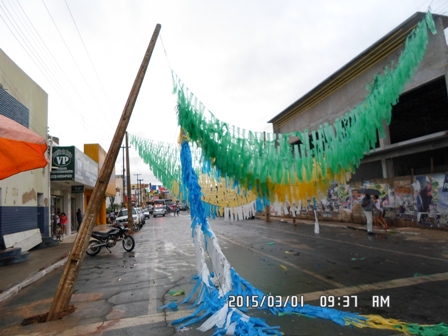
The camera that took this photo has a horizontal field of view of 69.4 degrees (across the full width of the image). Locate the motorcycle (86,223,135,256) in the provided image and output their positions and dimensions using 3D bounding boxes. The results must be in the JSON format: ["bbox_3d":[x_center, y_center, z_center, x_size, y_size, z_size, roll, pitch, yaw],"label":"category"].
[{"bbox_3d":[-4.373,2.749,12.534,2.000,1.140,0.760,-1,-6,-22],"label":"motorcycle"}]

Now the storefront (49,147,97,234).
[{"bbox_3d":[-12.007,2.038,25.489,2.500,5.850,9.000,-2,-6,-12],"label":"storefront"}]

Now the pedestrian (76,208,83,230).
[{"bbox_3d":[-10.782,3.908,24.105,0.500,1.690,0.380,2,-9,-45],"label":"pedestrian"}]

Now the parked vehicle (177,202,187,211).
[{"bbox_3d":[-10.225,9.828,79.018,1.850,1.750,4.400,-2,-6,-12],"label":"parked vehicle"}]

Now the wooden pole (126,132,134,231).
[{"bbox_3d":[-6.570,0.978,22.457,0.280,7.020,0.280,-3,-6,-13],"label":"wooden pole"}]

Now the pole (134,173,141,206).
[{"bbox_3d":[-18.627,5.638,69.465,1.300,9.200,0.300,-2,-6,-12],"label":"pole"}]

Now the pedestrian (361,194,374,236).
[{"bbox_3d":[6.047,1.908,13.587,0.540,1.690,0.400,-2,-6,-15],"label":"pedestrian"}]

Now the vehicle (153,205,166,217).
[{"bbox_3d":[-10.436,7.007,52.014,1.800,1.750,4.300,-2,-6,-12],"label":"vehicle"}]

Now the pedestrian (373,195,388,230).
[{"bbox_3d":[6.632,1.836,13.934,0.480,1.530,0.470,-3,-6,-6],"label":"pedestrian"}]

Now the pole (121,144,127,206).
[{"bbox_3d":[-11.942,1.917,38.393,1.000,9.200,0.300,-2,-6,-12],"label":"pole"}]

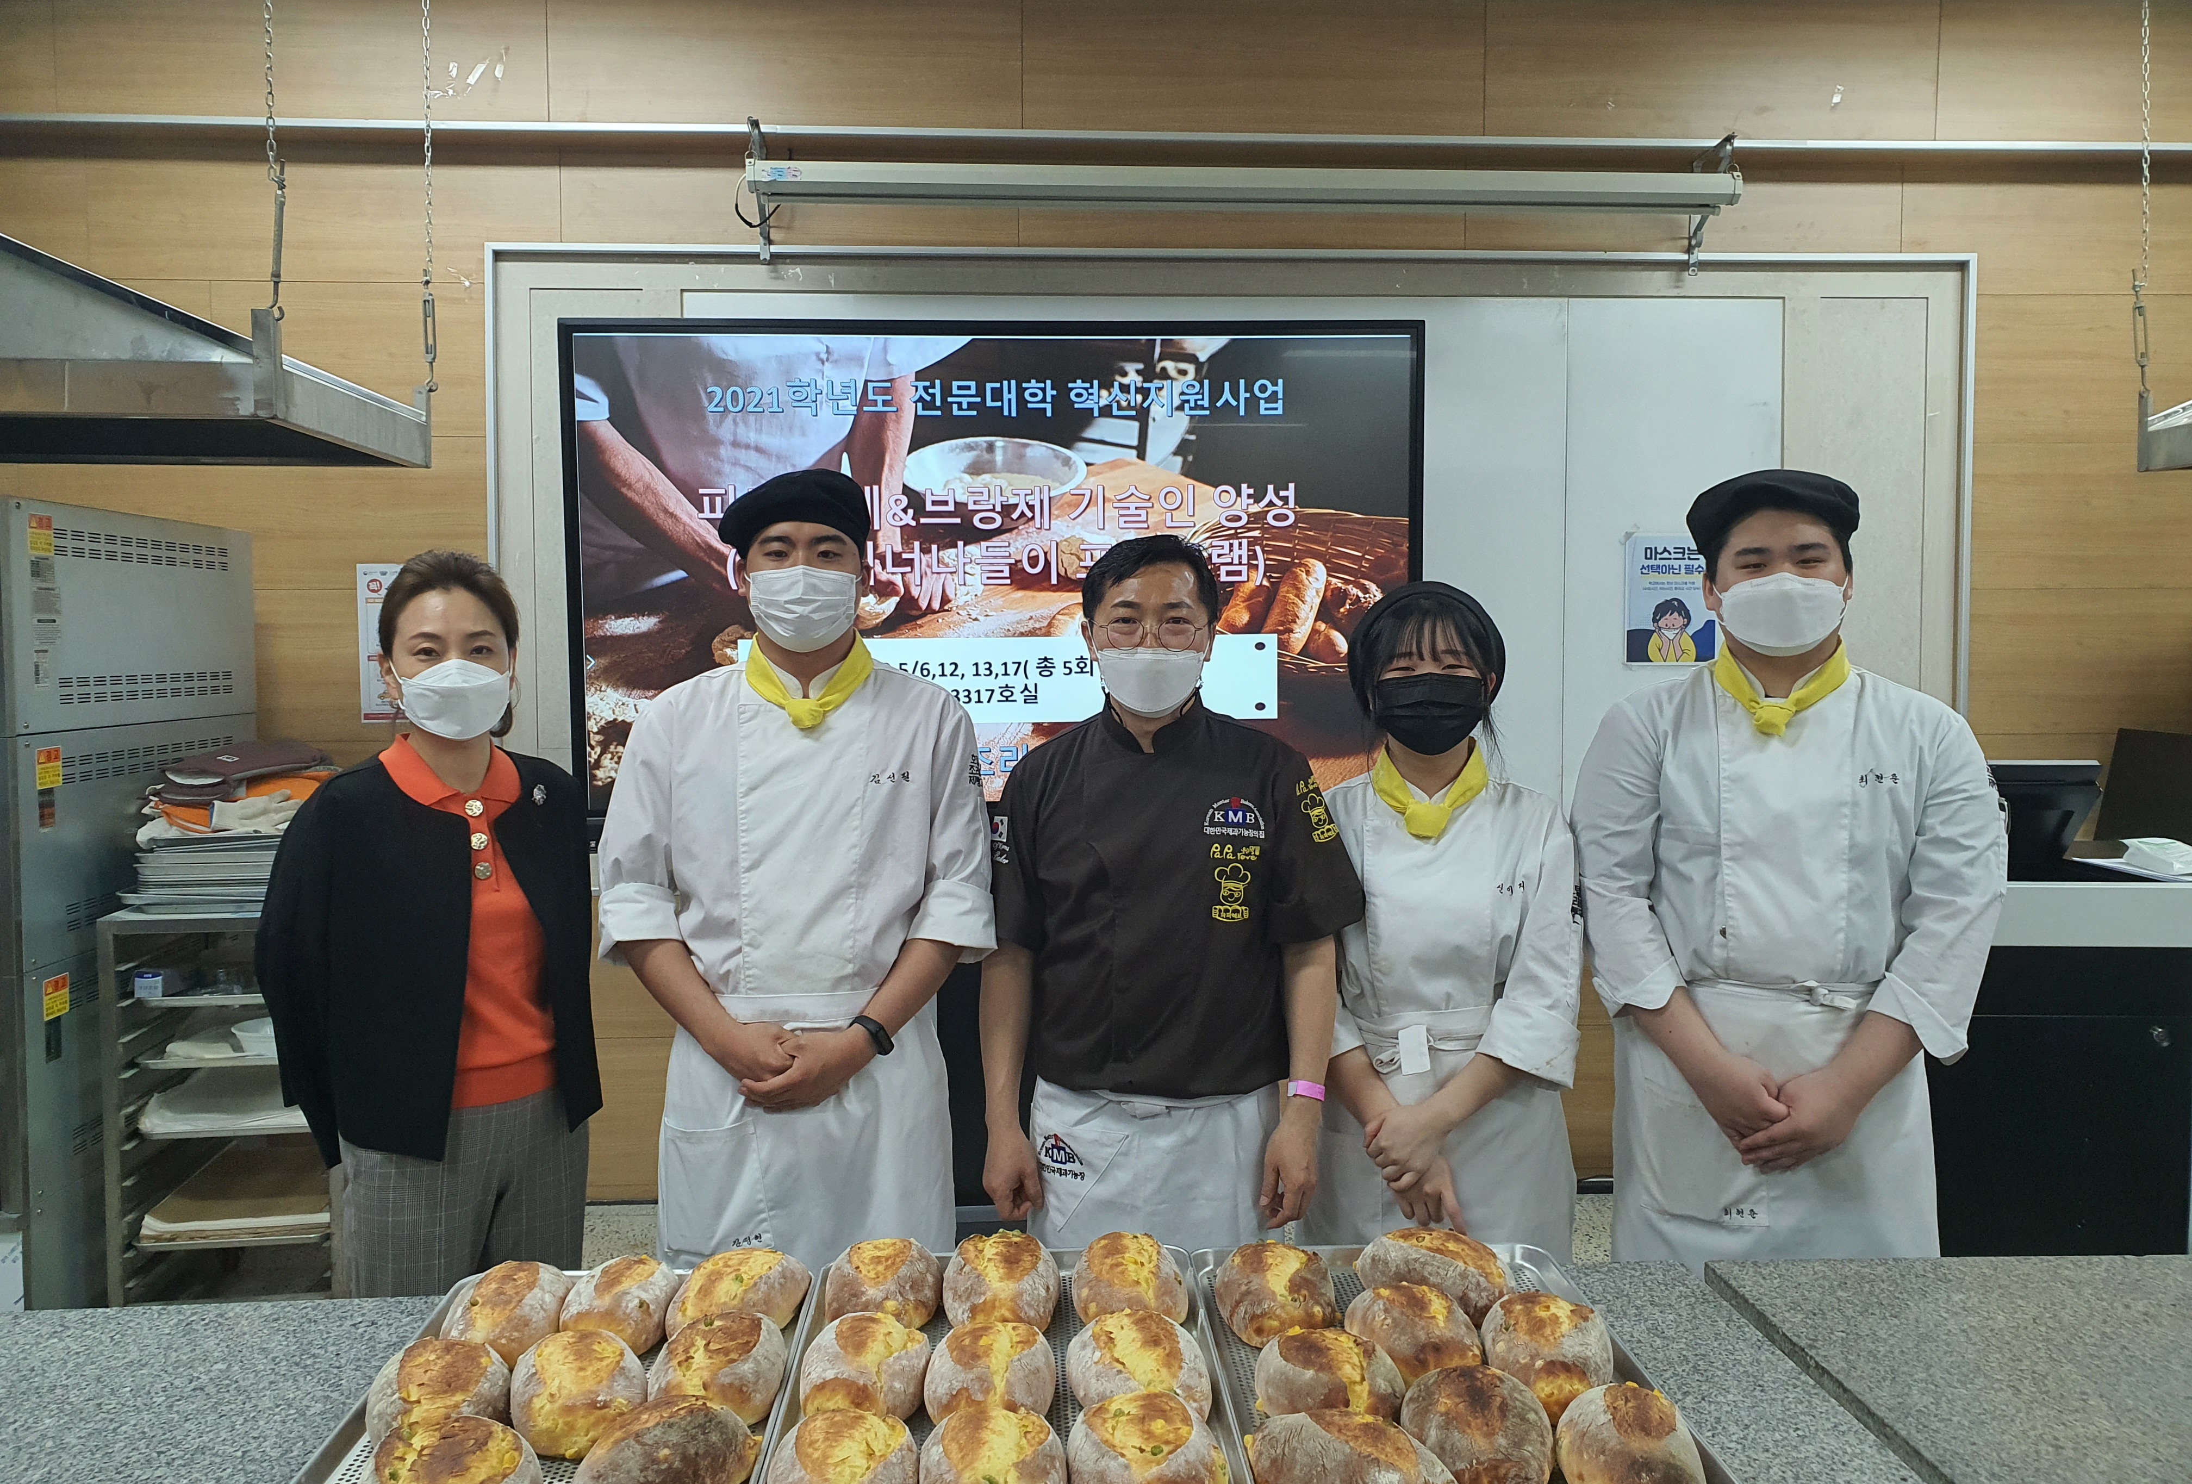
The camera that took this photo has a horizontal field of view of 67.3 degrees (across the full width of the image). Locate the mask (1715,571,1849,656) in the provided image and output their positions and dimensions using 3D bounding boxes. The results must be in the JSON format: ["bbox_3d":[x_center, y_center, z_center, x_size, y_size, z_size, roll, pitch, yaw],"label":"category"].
[{"bbox_3d":[0.808,-0.150,1.940,0.148,0.098,0.085,1,4,18],"label":"mask"}]

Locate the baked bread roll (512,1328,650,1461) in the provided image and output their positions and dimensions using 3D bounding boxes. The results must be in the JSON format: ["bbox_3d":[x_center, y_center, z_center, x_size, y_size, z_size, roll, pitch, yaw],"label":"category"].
[{"bbox_3d":[-0.467,0.586,1.490,0.117,0.086,0.169,-1,4,-12],"label":"baked bread roll"}]

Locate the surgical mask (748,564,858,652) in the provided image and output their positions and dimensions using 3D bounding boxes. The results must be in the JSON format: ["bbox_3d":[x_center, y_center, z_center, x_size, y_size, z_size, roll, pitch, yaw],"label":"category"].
[{"bbox_3d":[-0.363,-0.164,2.040,0.138,0.105,0.085,-1,4,-8],"label":"surgical mask"}]

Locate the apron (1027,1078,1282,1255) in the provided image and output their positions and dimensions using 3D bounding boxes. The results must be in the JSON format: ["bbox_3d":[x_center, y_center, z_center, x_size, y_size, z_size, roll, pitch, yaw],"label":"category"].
[{"bbox_3d":[0.082,0.700,2.070,0.360,0.580,0.220,0,3,2],"label":"apron"}]

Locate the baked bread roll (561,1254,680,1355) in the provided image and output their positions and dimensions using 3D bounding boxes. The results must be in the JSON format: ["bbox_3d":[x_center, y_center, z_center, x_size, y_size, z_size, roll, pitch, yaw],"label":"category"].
[{"bbox_3d":[-0.483,0.564,1.671,0.107,0.080,0.129,1,4,20],"label":"baked bread roll"}]

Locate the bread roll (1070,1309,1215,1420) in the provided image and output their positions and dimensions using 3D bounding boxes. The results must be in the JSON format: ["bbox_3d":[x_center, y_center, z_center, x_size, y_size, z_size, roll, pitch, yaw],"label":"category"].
[{"bbox_3d":[0.038,0.567,1.497,0.128,0.085,0.155,-1,4,-3],"label":"bread roll"}]

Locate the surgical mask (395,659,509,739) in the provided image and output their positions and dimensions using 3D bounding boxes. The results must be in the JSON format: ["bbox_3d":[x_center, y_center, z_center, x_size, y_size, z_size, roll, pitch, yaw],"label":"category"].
[{"bbox_3d":[-0.763,-0.050,1.960,0.130,0.095,0.085,-2,4,-18],"label":"surgical mask"}]

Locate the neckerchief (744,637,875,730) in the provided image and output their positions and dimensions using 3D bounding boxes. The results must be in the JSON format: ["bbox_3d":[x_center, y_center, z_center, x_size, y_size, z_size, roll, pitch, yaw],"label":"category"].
[{"bbox_3d":[-0.371,-0.076,2.130,0.165,0.125,0.155,-1,4,-7],"label":"neckerchief"}]

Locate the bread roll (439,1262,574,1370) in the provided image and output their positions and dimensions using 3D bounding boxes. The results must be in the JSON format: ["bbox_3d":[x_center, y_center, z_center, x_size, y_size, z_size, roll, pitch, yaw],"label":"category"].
[{"bbox_3d":[-0.587,0.565,1.646,0.116,0.082,0.139,1,4,12],"label":"bread roll"}]

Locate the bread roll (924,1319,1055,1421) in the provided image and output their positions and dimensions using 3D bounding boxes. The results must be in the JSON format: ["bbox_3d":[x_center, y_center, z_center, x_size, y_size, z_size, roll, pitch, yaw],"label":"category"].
[{"bbox_3d":[-0.098,0.577,1.519,0.121,0.073,0.145,0,4,0],"label":"bread roll"}]

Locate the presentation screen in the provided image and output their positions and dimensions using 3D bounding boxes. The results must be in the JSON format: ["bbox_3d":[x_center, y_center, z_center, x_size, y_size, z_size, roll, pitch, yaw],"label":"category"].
[{"bbox_3d":[-0.221,-0.388,3.795,1.955,1.140,0.080,-1,4,-3],"label":"presentation screen"}]

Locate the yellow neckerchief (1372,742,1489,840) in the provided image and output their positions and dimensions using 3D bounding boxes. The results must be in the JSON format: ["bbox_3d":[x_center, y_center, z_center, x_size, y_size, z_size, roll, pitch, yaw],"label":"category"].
[{"bbox_3d":[0.446,0.065,2.200,0.155,0.128,0.150,1,4,9],"label":"yellow neckerchief"}]

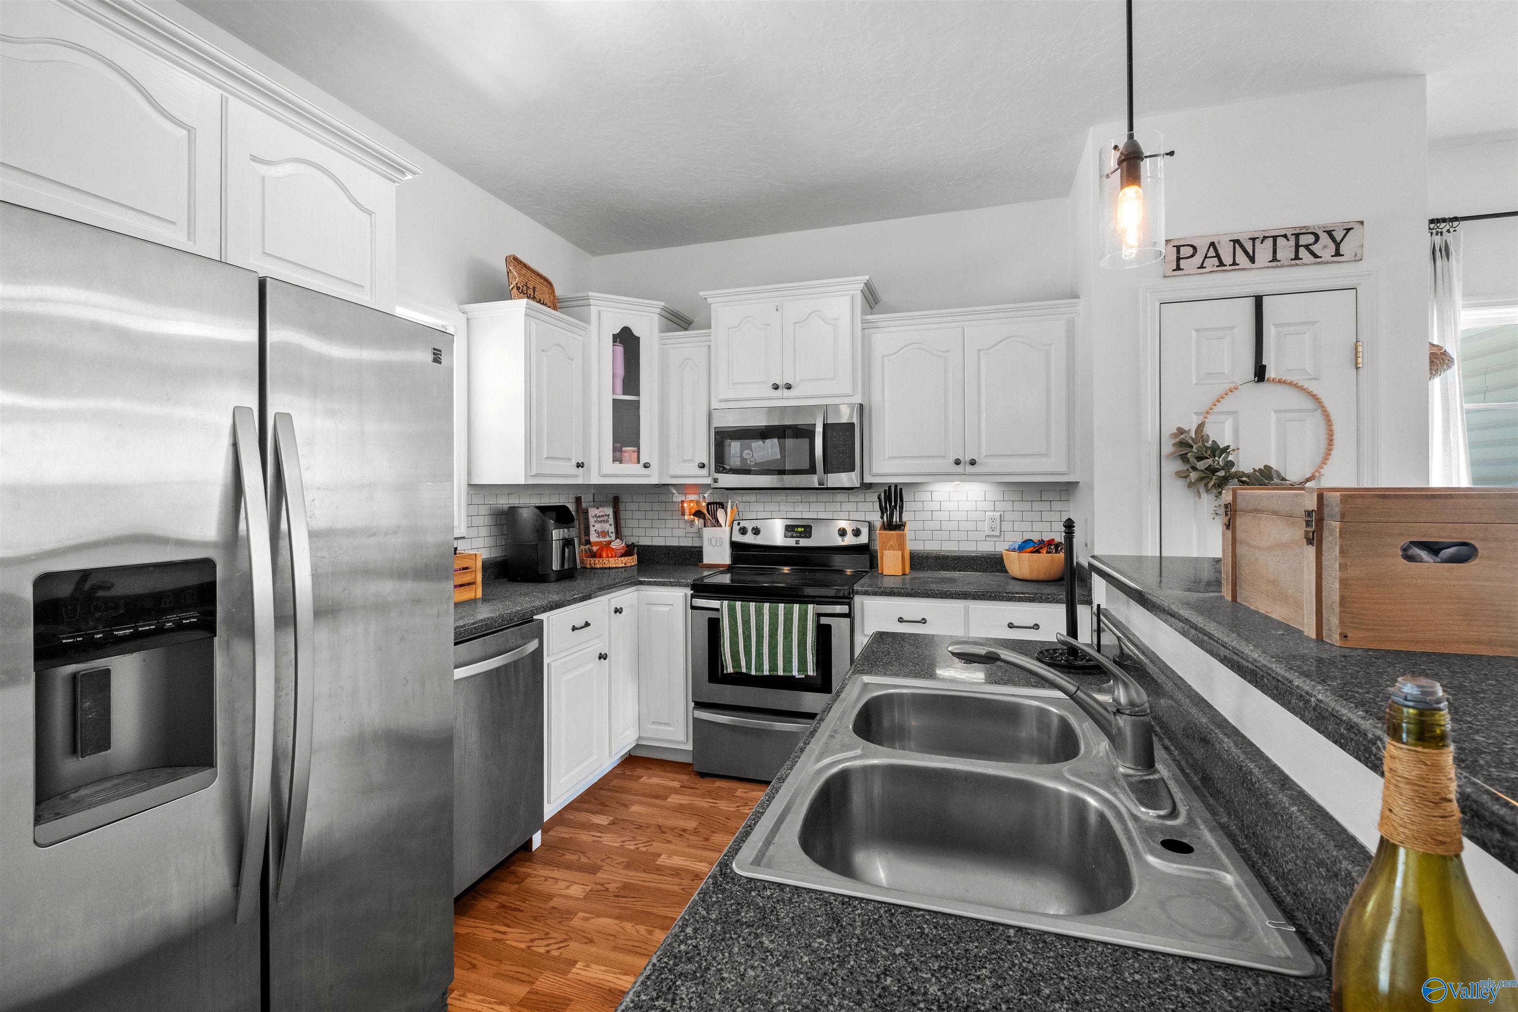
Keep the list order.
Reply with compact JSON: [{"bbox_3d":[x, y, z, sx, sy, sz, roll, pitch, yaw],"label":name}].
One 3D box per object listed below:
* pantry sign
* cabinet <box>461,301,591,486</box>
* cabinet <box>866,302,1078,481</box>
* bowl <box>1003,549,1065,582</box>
[{"bbox_3d":[1.819,-0.929,2.291,0.600,0.139,0.020,0,2,18],"label":"pantry sign"},{"bbox_3d":[-1.082,-0.497,3.027,0.361,0.790,0.508,0,2,18],"label":"cabinet"},{"bbox_3d":[0.991,-0.504,3.025,0.939,0.790,0.361,0,2,18],"label":"cabinet"},{"bbox_3d":[1.294,0.287,2.964,0.283,0.135,0.283,0,1,17],"label":"bowl"}]

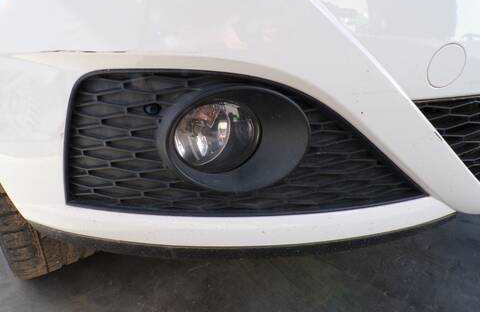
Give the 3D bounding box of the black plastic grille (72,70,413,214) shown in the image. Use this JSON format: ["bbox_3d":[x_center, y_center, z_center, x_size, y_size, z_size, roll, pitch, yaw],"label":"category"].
[{"bbox_3d":[0.015,-0.021,0.400,0.455,0.168,0.090,-2,16,-6],"label":"black plastic grille"}]

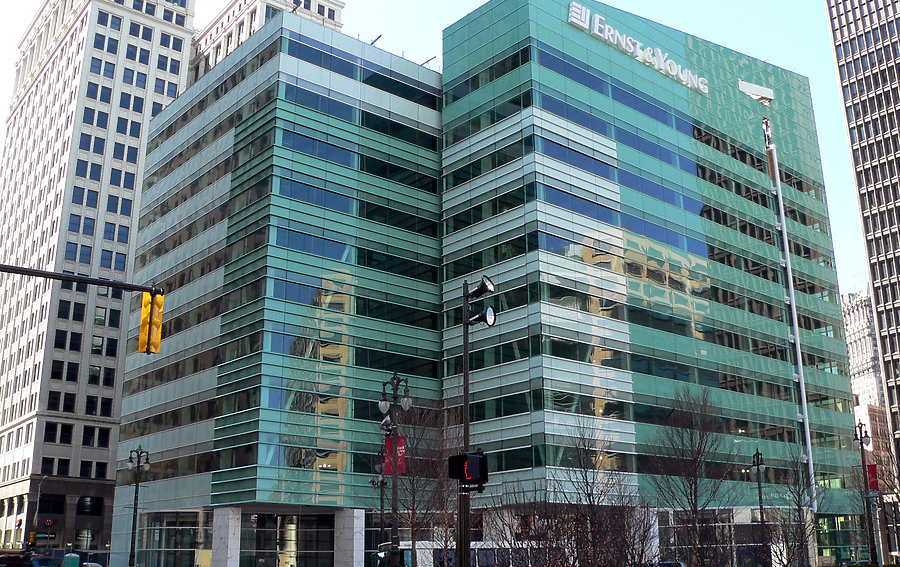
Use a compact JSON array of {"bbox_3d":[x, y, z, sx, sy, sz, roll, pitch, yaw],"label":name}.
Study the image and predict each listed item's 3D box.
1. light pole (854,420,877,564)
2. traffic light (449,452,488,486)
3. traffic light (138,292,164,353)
[{"bbox_3d":[25.801,13.061,57.664,0.700,9.500,1.300,9,-20,-29],"label":"light pole"},{"bbox_3d":[0.283,2.841,14.299,0.550,0.520,0.420,10,-20,-31],"label":"traffic light"},{"bbox_3d":[-5.285,0.727,16.569,0.360,1.080,0.420,6,-18,-19],"label":"traffic light"}]

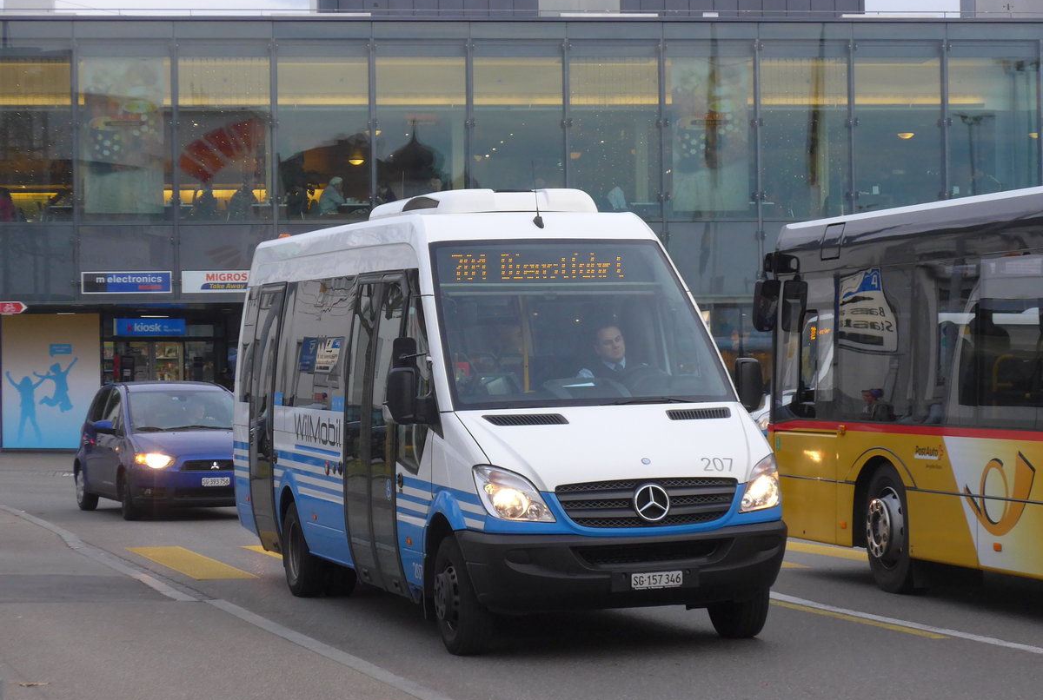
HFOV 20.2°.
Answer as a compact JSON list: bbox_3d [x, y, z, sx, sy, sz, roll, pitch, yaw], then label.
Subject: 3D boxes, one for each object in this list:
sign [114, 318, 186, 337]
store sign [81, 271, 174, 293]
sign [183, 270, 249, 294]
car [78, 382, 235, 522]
[{"bbox_3d":[-7.183,-0.437,56.500,1.420,0.345,0.170,-1,0,-22],"label":"sign"},{"bbox_3d":[-6.953,-1.190,51.500,1.590,0.390,0.120,-1,0,-7],"label":"store sign"},{"bbox_3d":[-5.222,-1.214,51.720,1.580,0.385,0.120,-1,0,-7],"label":"sign"},{"bbox_3d":[-3.940,1.105,33.217,1.760,1.530,3.930,-1,0,-20],"label":"car"}]

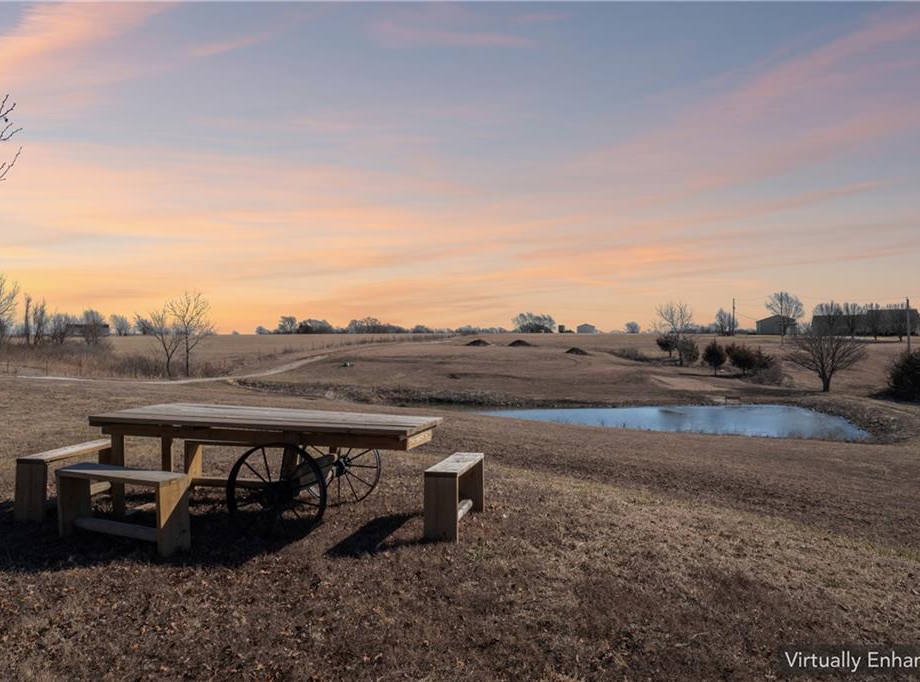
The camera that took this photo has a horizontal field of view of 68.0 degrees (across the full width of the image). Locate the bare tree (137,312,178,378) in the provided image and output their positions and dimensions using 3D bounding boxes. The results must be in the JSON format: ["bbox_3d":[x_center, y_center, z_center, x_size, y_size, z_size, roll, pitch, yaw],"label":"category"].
[{"bbox_3d":[-21.278,0.246,48.000,2.954,4.783,2.807,0,1,0],"label":"bare tree"}]

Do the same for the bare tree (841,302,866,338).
[{"bbox_3d":[76.120,-3.970,132.000,5.030,6.960,5.030,0,1,0],"label":"bare tree"}]

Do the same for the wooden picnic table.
[{"bbox_3d":[-1.559,1.006,5.644,2.653,0.765,1.100,1,0,13],"label":"wooden picnic table"}]

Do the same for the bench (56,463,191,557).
[{"bbox_3d":[-2.293,1.131,4.622,1.020,0.471,0.231,0,2,27],"label":"bench"}]

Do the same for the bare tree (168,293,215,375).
[{"bbox_3d":[-18.957,-0.527,48.000,3.376,6.049,3.208,0,1,0],"label":"bare tree"}]

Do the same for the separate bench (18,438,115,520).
[{"bbox_3d":[-3.168,1.128,5.589,0.235,0.480,0.930,1,1,7],"label":"separate bench"}]

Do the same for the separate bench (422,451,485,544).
[{"bbox_3d":[-0.020,1.137,5.071,0.231,0.471,0.975,0,-2,12],"label":"separate bench"}]

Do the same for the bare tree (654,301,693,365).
[{"bbox_3d":[26.280,-1.050,84.000,4.680,7.880,4.680,0,1,0],"label":"bare tree"}]

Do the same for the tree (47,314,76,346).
[{"bbox_3d":[-64.075,-2.015,110.000,4.513,5.158,4.288,0,1,0],"label":"tree"}]

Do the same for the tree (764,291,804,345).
[{"bbox_3d":[67.520,-5.100,142.000,8.320,10.820,8.320,0,1,0],"label":"tree"}]

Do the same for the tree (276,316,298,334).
[{"bbox_3d":[-65.724,-5.906,260.000,8.382,6.858,7.963,0,1,0],"label":"tree"}]

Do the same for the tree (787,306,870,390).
[{"bbox_3d":[32.850,0.850,61.000,7.330,7.510,7.330,0,1,0],"label":"tree"}]

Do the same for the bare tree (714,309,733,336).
[{"bbox_3d":[63.713,-4.473,165.000,4.352,6.770,4.135,0,1,0],"label":"bare tree"}]

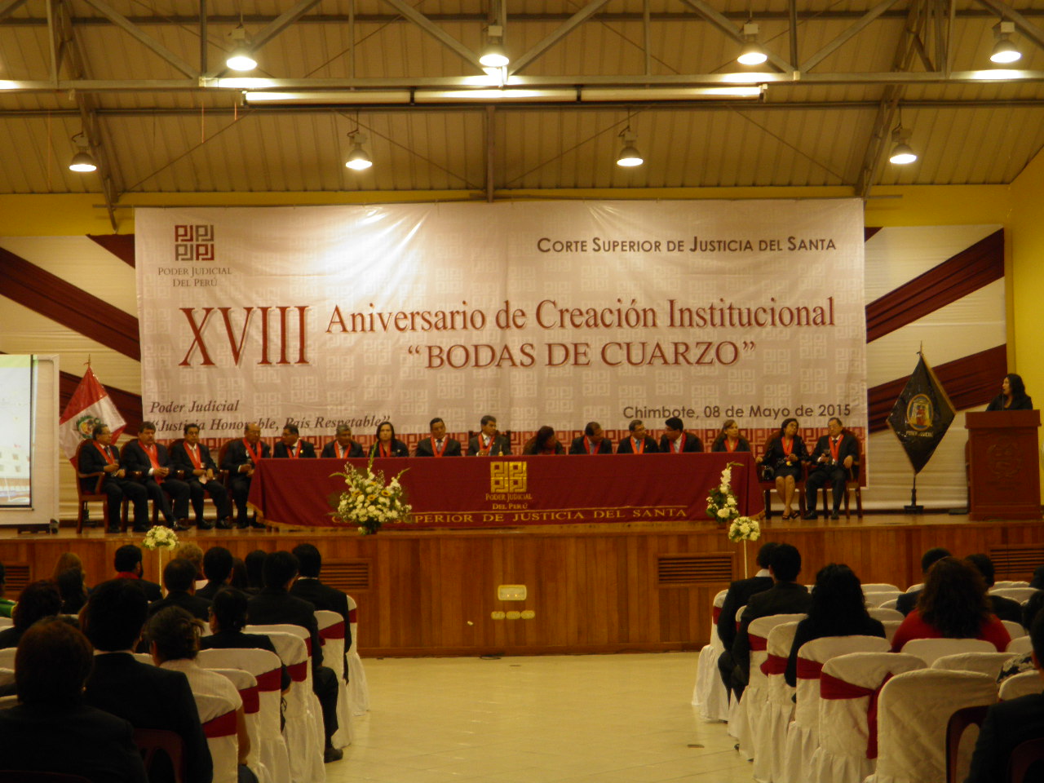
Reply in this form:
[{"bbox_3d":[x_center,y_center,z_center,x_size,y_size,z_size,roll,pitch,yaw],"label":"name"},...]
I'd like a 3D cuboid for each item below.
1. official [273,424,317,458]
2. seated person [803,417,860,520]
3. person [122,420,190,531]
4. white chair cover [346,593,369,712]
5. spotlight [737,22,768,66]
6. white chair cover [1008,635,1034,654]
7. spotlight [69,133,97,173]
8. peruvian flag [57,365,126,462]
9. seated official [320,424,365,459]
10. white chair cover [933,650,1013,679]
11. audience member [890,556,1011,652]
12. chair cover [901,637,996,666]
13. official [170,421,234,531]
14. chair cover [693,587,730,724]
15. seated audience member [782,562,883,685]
[{"bbox_3d":[-2.618,0.987,21.581,0.580,1.236,0.800,-1,-3,-3],"label":"official"},{"bbox_3d":[3.854,0.955,23.279,0.560,1.260,0.780,-2,-3,22],"label":"seated person"},{"bbox_3d":[-4.317,0.997,22.082,0.640,1.316,0.850,0,-3,-22],"label":"person"},{"bbox_3d":[-1.346,1.850,13.228,0.470,0.880,0.570,-1,-3,0],"label":"white chair cover"},{"bbox_3d":[2.682,-4.073,21.842,0.360,0.450,0.360,-1,-3,0],"label":"spotlight"},{"bbox_3d":[2.558,1.622,9.183,0.490,0.880,0.560,-1,-3,-2],"label":"white chair cover"},{"bbox_3d":[-6.043,-3.316,25.726,0.385,0.492,0.385,-1,-3,-2],"label":"spotlight"},{"bbox_3d":[-5.756,0.420,25.017,0.920,1.500,0.250,-1,-3,-5],"label":"peruvian flag"},{"bbox_3d":[-2.052,0.985,21.580,0.580,1.222,0.800,-1,-3,-3],"label":"seated official"},{"bbox_3d":[2.011,1.584,8.324,0.490,0.880,0.560,-1,-3,-2],"label":"white chair cover"},{"bbox_3d":[1.972,1.417,8.912,0.560,1.250,0.820,-1,-3,0],"label":"audience member"},{"bbox_3d":[1.912,1.554,8.569,0.460,0.885,0.560,-1,-3,-3],"label":"chair cover"},{"bbox_3d":[-3.787,1.007,22.081,0.600,1.278,0.850,0,-3,-22],"label":"official"},{"bbox_3d":[1.476,1.783,12.793,0.470,0.885,0.580,-1,-3,-5],"label":"chair cover"},{"bbox_3d":[1.465,1.439,9.021,0.520,1.230,0.820,-1,-3,0],"label":"seated audience member"}]

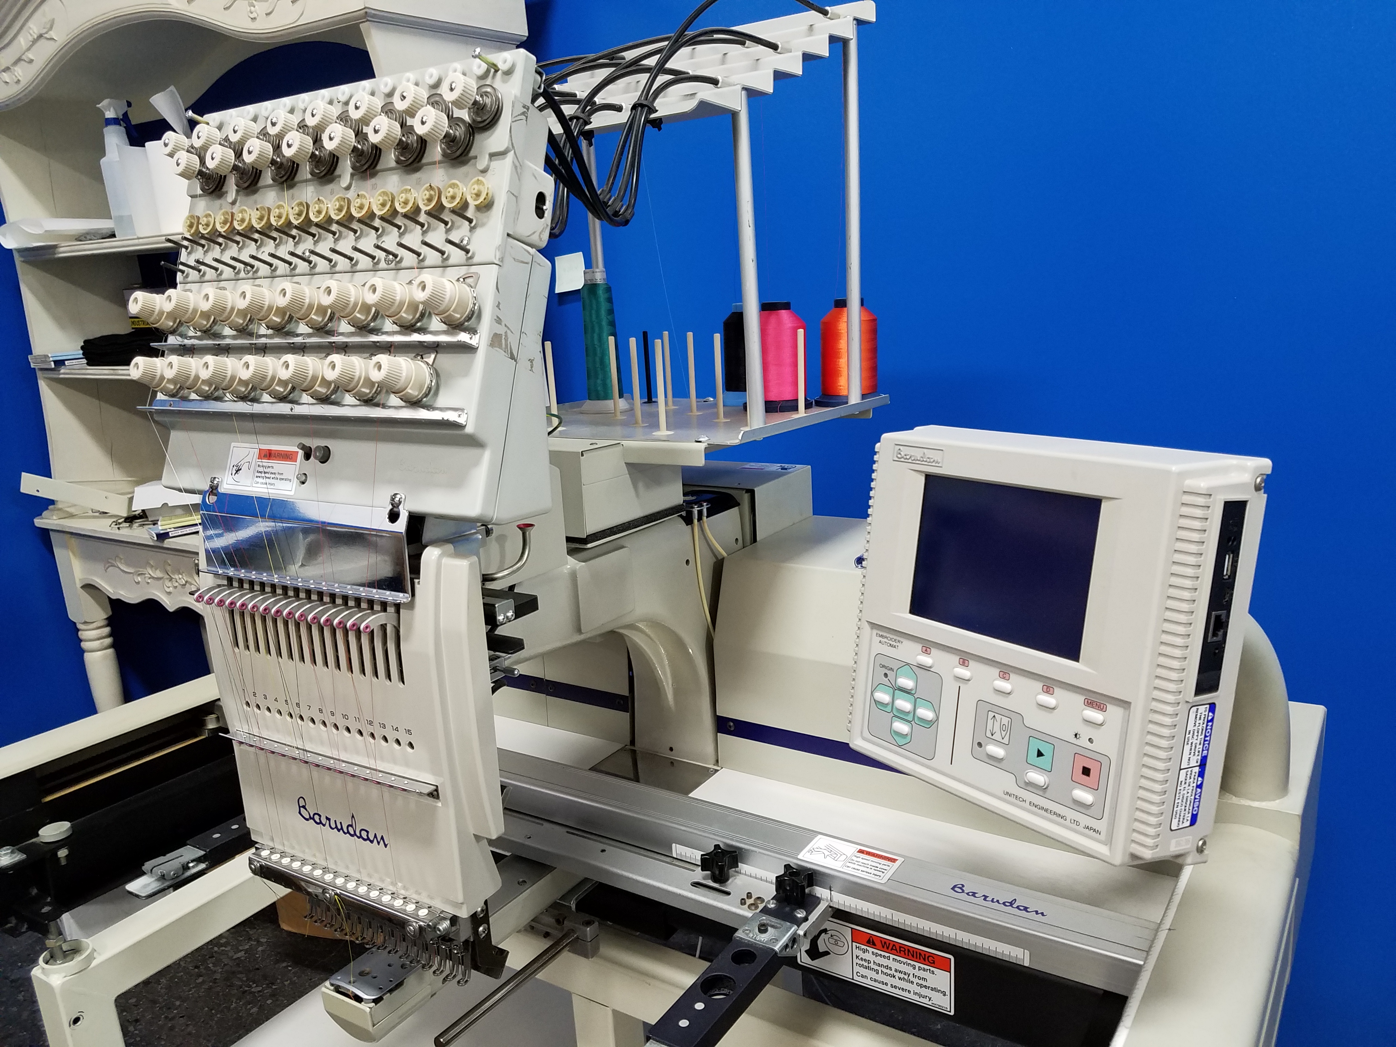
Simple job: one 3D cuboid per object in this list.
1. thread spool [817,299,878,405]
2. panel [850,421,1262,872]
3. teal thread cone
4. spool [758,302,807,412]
[{"bbox_3d":[0.173,-0.197,1.196,0.074,0.116,0.074,-3,13,1],"label":"thread spool"},{"bbox_3d":[0.197,0.058,0.618,0.084,0.215,0.207,0,8,-37],"label":"panel"},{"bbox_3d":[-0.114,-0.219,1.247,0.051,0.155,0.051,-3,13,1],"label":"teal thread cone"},{"bbox_3d":[0.087,-0.186,1.165,0.074,0.116,0.074,-3,13,1],"label":"spool"}]

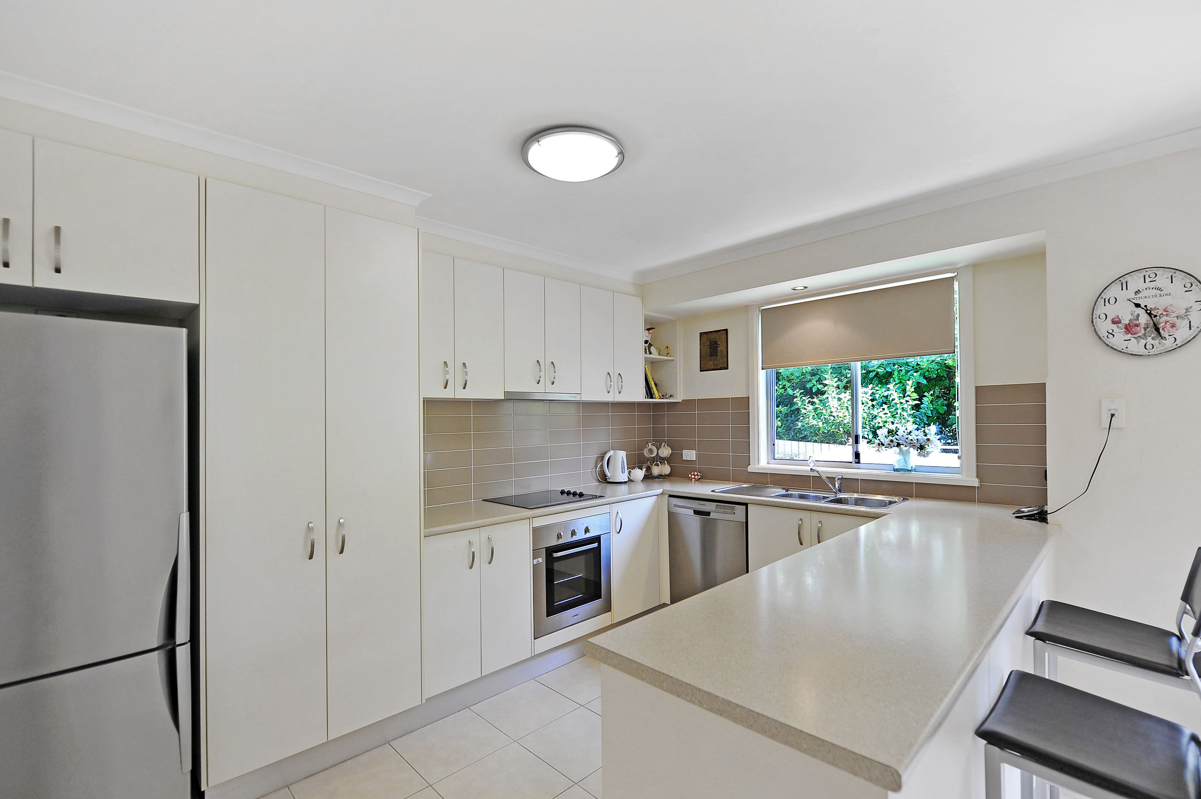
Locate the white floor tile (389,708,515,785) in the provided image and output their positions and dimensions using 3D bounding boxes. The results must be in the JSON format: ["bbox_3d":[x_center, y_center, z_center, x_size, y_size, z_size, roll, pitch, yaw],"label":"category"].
[{"bbox_3d":[-0.659,1.528,2.372,0.402,0.010,0.397,1,-2,-44],"label":"white floor tile"}]

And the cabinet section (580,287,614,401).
[{"bbox_3d":[-0.131,-0.372,3.759,0.312,0.768,0.325,1,-2,-44],"label":"cabinet section"}]

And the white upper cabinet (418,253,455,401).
[{"bbox_3d":[-0.990,-0.377,2.845,0.296,0.750,0.310,1,-2,-45],"label":"white upper cabinet"}]

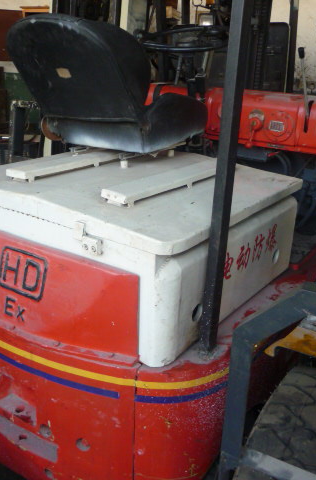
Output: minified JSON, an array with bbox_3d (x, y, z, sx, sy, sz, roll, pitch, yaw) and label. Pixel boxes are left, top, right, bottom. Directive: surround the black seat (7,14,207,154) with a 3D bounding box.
[{"bbox_3d":[-0.161,-0.558,1.880,0.461,0.421,0.711,13,22,26],"label":"black seat"}]

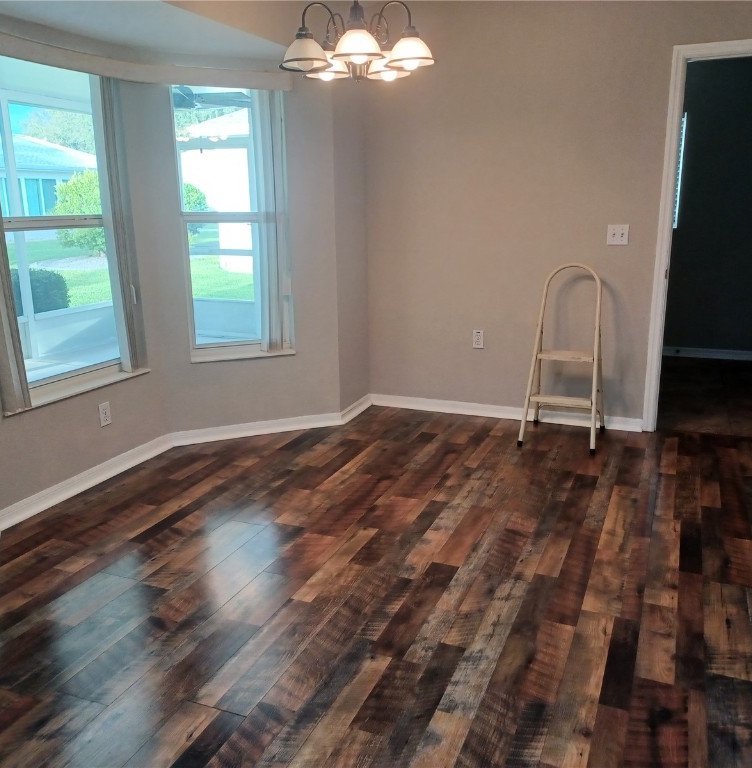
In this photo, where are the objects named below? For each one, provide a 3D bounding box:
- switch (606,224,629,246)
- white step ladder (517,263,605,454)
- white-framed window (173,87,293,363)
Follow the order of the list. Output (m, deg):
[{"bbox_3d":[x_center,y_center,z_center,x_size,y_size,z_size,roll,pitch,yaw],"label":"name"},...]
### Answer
[{"bbox_3d":[1.368,-0.844,4.196,0.117,0.112,0.009,5,15,22],"label":"switch"},{"bbox_3d":[1.080,-0.170,4.177,0.425,1.000,0.485,5,15,22],"label":"white step ladder"},{"bbox_3d":[-0.781,-0.899,4.119,0.611,1.532,0.120,-6,15,-21],"label":"white-framed window"}]

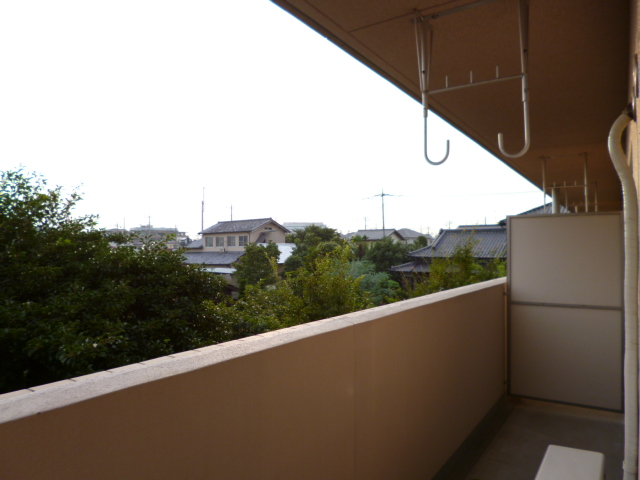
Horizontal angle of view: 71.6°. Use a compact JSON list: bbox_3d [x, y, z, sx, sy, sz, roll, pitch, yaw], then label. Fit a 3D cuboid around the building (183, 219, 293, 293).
[{"bbox_3d":[-9.600,1.735,51.500,10.800,7.950,8.000,-2,-2,40],"label":"building"}]

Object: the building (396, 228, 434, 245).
[{"bbox_3d":[15.467,2.180,75.000,8.000,8.100,7.000,-1,-2,35],"label":"building"}]

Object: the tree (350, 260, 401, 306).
[{"bbox_3d":[3.316,3.155,27.000,3.200,3.700,3.100,0,-2,0],"label":"tree"}]

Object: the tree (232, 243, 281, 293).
[{"bbox_3d":[-5.939,2.729,41.500,4.400,5.400,4.300,0,-2,0],"label":"tree"}]

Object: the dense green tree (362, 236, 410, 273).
[{"bbox_3d":[6.894,2.570,46.000,4.900,5.850,4.700,0,-2,0],"label":"dense green tree"}]

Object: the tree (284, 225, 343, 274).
[{"bbox_3d":[-0.667,1.988,45.500,5.800,7.050,5.500,0,-2,0],"label":"tree"}]

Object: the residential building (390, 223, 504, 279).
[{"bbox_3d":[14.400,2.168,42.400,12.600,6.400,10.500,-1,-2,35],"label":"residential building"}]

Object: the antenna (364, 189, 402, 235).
[{"bbox_3d":[7.299,-3.176,51.000,4.300,5.400,1.300,0,-2,0],"label":"antenna"}]

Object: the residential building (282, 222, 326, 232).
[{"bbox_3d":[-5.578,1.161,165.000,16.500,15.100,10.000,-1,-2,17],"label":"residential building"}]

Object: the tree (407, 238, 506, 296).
[{"bbox_3d":[6.353,2.369,20.500,4.200,4.900,3.600,0,-2,0],"label":"tree"}]

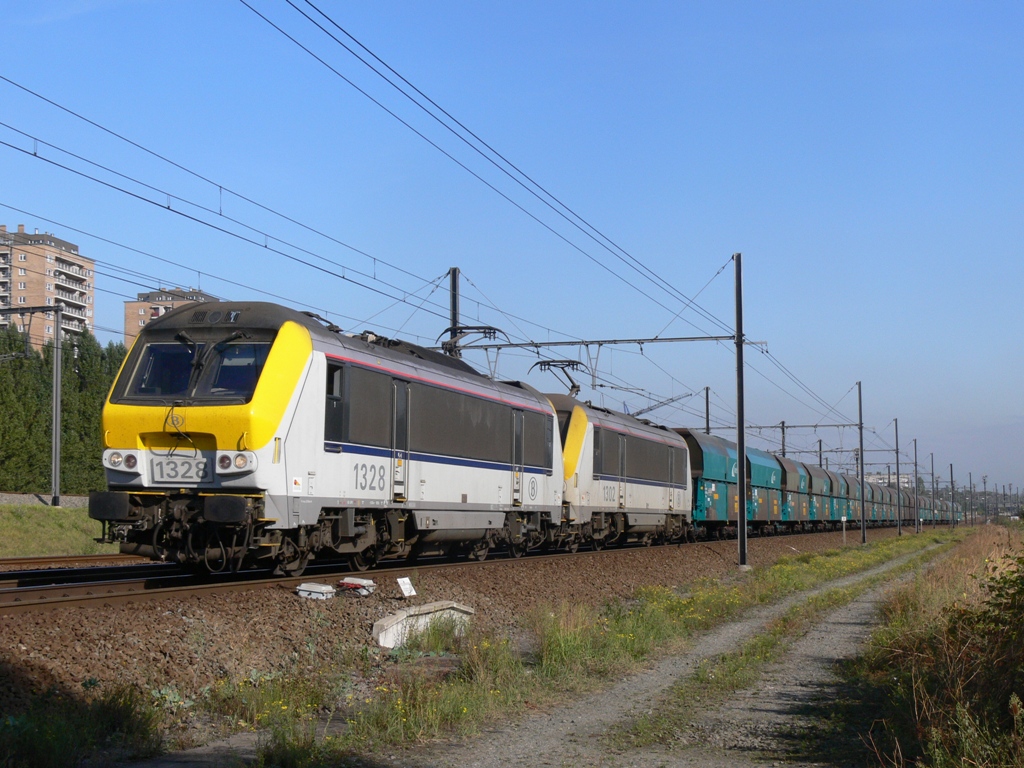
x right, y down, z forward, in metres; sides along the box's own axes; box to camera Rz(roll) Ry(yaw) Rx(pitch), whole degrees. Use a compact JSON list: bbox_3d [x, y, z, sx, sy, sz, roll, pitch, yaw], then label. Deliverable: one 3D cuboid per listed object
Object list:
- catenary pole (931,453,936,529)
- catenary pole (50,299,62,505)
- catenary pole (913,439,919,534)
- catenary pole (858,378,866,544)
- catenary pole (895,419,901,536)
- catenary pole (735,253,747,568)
[{"bbox_3d":[58.668,14.915,230.526,0.270,10.430,0.270,-2,-5,16],"label":"catenary pole"},{"bbox_3d":[-17.746,0.816,64.662,0.220,7.860,0.220,-2,-5,16],"label":"catenary pole"},{"bbox_3d":[45.617,11.554,186.660,0.270,10.610,0.270,-2,-5,16],"label":"catenary pole"},{"bbox_3d":[22.794,5.068,107.738,0.270,10.540,0.270,-2,-5,16],"label":"catenary pole"},{"bbox_3d":[34.702,8.383,148.798,0.270,10.510,0.270,-2,-5,16],"label":"catenary pole"},{"bbox_3d":[7.744,0.811,56.120,0.270,10.590,0.270,-2,-5,16],"label":"catenary pole"}]

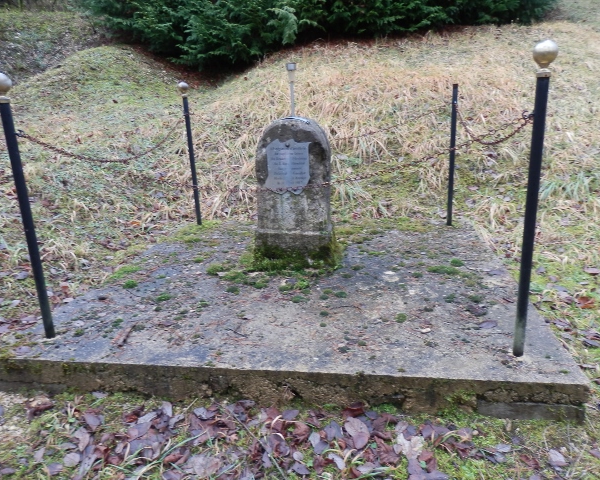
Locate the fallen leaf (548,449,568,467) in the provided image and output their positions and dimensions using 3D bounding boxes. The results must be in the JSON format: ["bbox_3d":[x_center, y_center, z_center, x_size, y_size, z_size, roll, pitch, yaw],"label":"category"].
[{"bbox_3d":[0.898,0.757,1.609,0.062,0.020,0.078,-9,22,-10],"label":"fallen leaf"}]

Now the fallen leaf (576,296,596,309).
[{"bbox_3d":[1.659,0.348,2.669,0.085,0.040,0.128,7,18,31],"label":"fallen leaf"}]

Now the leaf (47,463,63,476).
[{"bbox_3d":[-0.908,0.842,1.708,0.051,0.015,0.064,-16,22,-35],"label":"leaf"}]

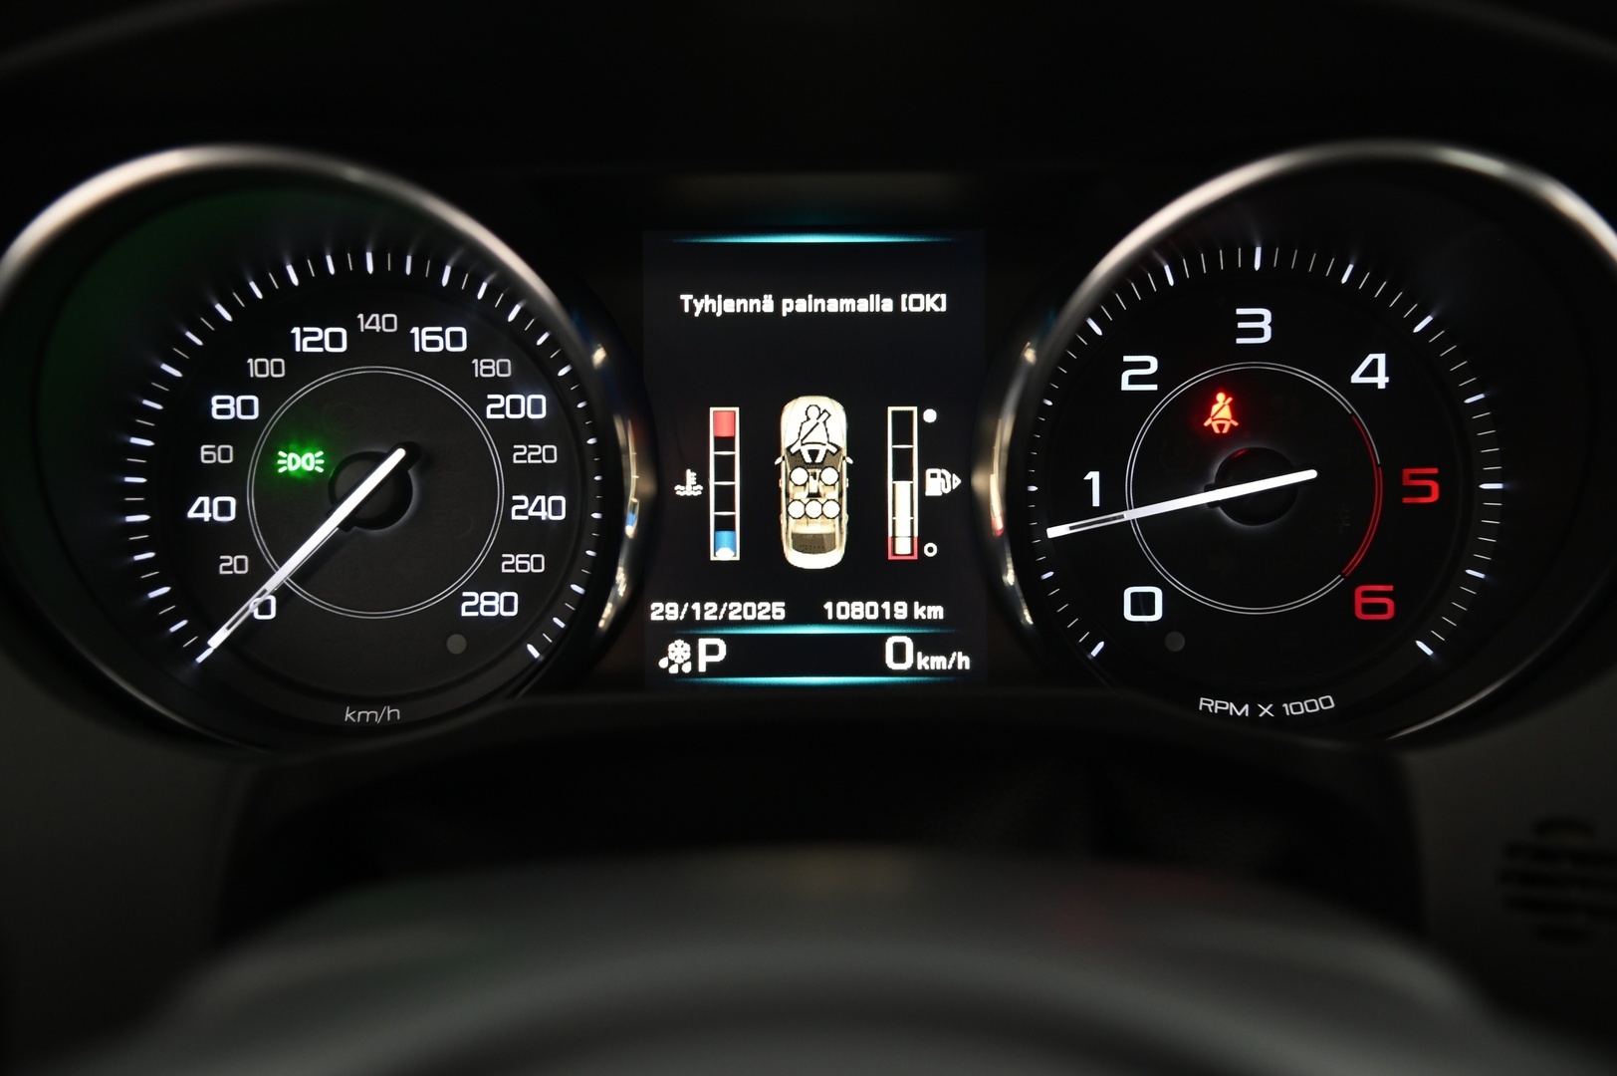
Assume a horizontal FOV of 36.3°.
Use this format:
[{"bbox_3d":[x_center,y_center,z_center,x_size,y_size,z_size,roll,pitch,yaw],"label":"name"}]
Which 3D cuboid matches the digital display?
[{"bbox_3d":[0.001,-0.017,0.552,0.076,0.102,0.013,0,1,0],"label":"digital display"}]

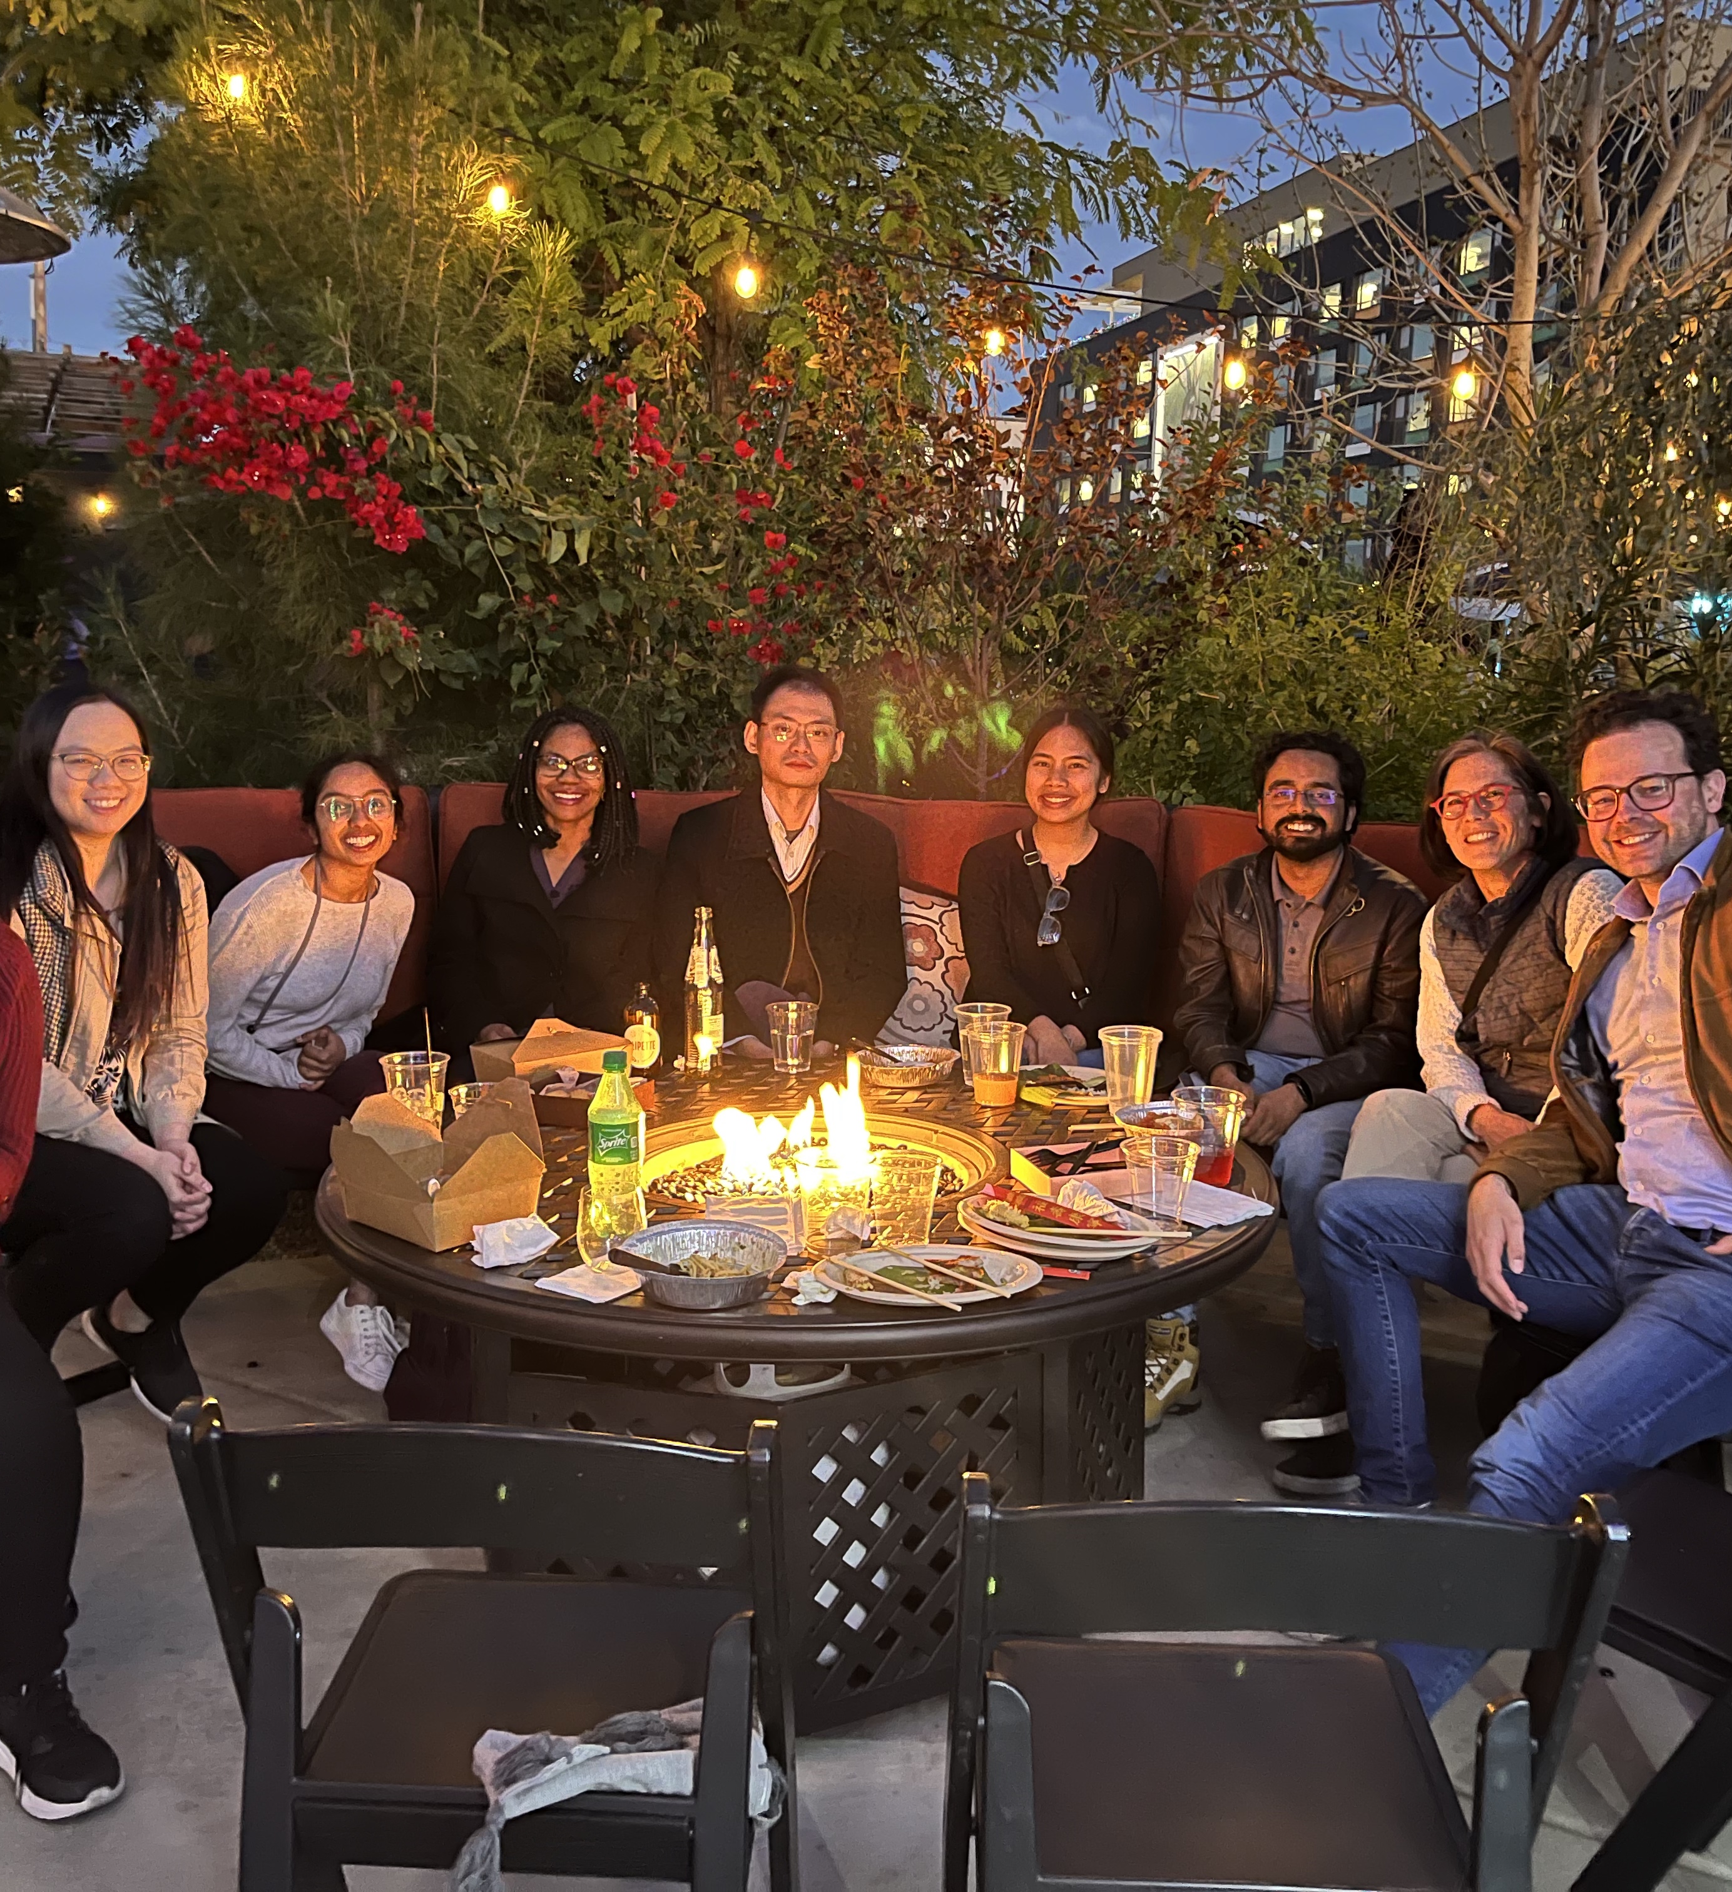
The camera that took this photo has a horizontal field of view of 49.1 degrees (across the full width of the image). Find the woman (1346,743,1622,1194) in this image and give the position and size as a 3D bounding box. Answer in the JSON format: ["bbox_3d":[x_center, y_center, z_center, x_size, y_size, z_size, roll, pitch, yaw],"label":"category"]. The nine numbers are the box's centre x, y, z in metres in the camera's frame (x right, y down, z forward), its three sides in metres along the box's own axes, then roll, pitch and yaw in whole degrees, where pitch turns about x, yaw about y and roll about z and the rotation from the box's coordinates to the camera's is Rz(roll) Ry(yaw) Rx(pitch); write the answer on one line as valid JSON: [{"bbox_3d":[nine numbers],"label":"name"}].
[{"bbox_3d":[0.955,0.257,3.030,0.750,1.210,0.520,-5,11,-31],"label":"woman"}]

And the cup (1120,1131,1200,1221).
[{"bbox_3d":[0.364,0.290,2.368,0.096,0.098,0.096,1,9,0],"label":"cup"}]

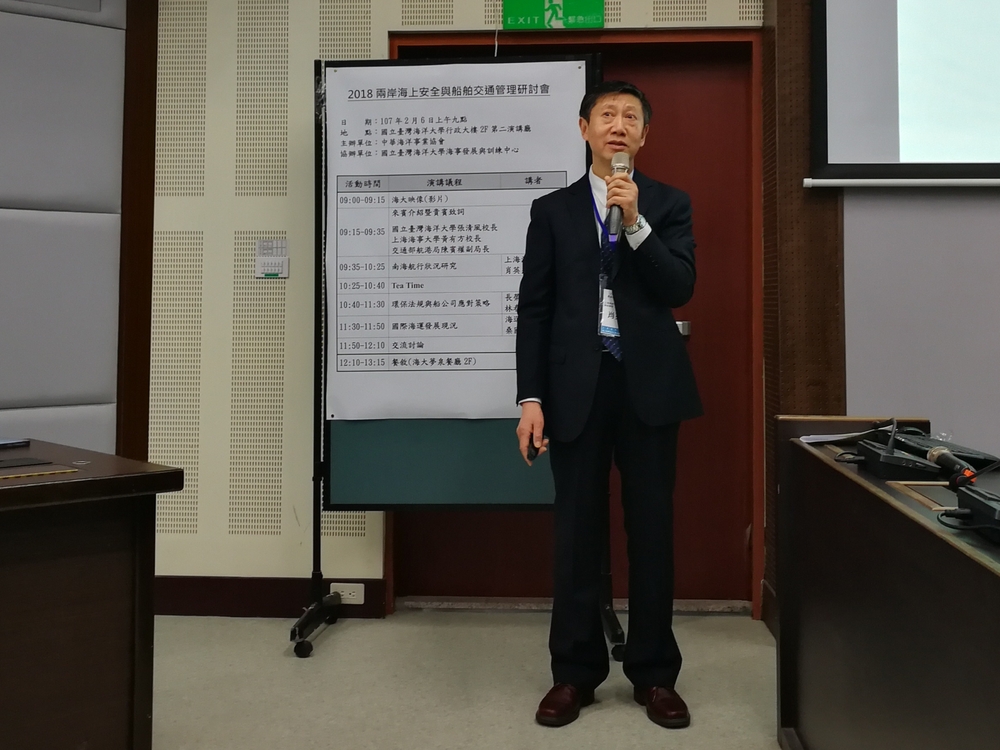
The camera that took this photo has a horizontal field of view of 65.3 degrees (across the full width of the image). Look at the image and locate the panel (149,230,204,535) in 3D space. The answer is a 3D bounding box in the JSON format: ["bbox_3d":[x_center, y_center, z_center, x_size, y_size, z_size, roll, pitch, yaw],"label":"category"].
[{"bbox_3d":[-1.160,0.027,2.800,0.186,1.090,0.020,0,-2,2],"label":"panel"}]

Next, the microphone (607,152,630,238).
[{"bbox_3d":[0.293,-0.444,1.940,0.048,0.230,0.048,5,-13,6],"label":"microphone"}]

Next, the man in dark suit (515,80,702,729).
[{"bbox_3d":[0.288,0.075,2.050,0.490,1.670,0.380,0,-2,10],"label":"man in dark suit"}]

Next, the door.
[{"bbox_3d":[0.270,-0.202,2.790,1.285,2.010,0.070,0,-2,2],"label":"door"}]

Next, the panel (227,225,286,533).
[{"bbox_3d":[-0.866,0.029,2.790,0.188,1.095,0.020,0,-2,2],"label":"panel"}]

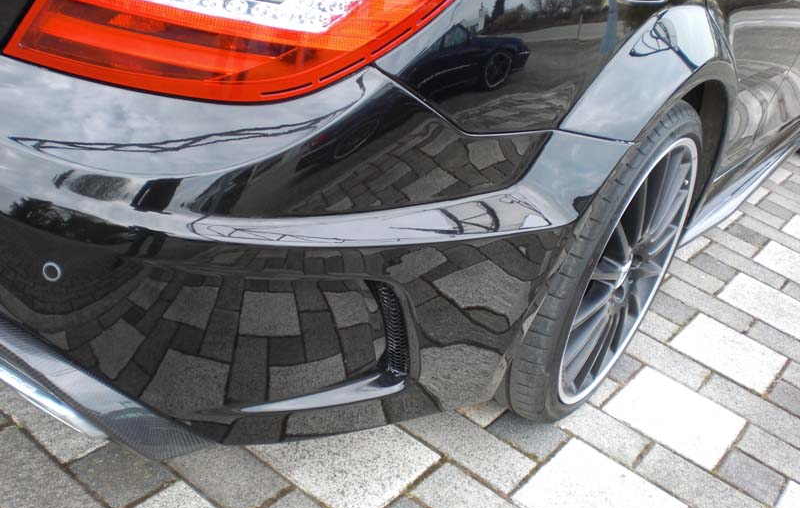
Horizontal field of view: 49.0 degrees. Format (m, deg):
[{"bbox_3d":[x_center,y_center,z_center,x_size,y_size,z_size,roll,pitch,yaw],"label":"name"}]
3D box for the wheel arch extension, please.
[{"bbox_3d":[0.438,-0.200,1.485,0.130,0.430,0.750,28,29,26],"label":"wheel arch extension"}]

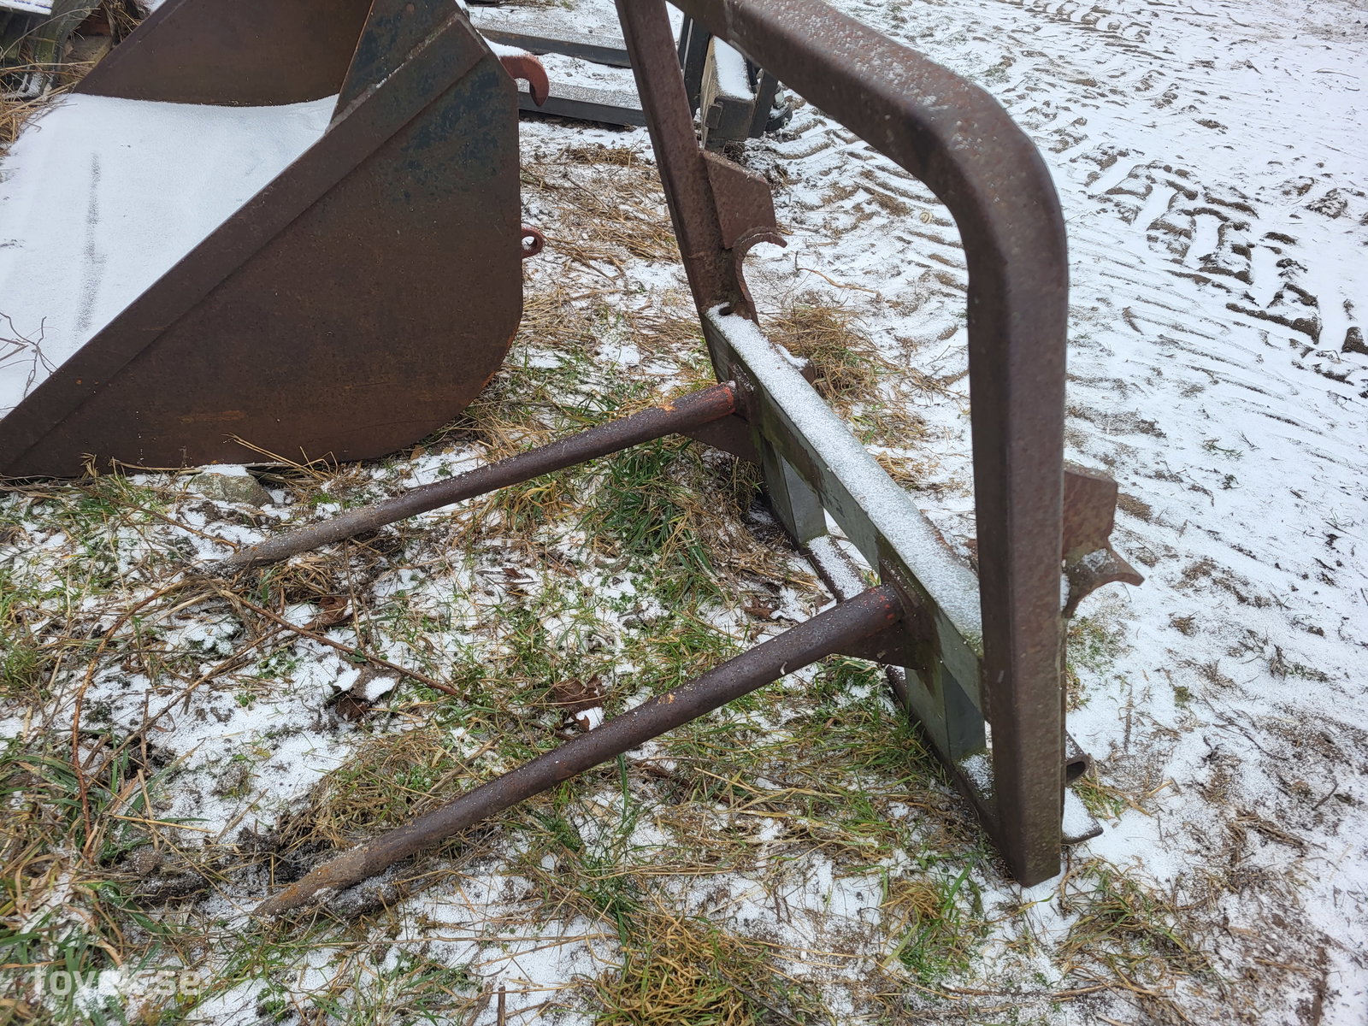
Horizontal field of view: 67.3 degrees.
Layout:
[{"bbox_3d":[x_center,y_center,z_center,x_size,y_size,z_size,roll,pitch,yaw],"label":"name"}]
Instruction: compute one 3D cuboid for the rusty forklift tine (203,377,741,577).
[{"bbox_3d":[-0.391,-0.060,1.969,1.030,0.060,0.059,-19,40,-4],"label":"rusty forklift tine"}]

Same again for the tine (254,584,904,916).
[{"bbox_3d":[-0.138,0.331,1.413,0.969,0.060,0.059,-25,42,-4],"label":"tine"}]

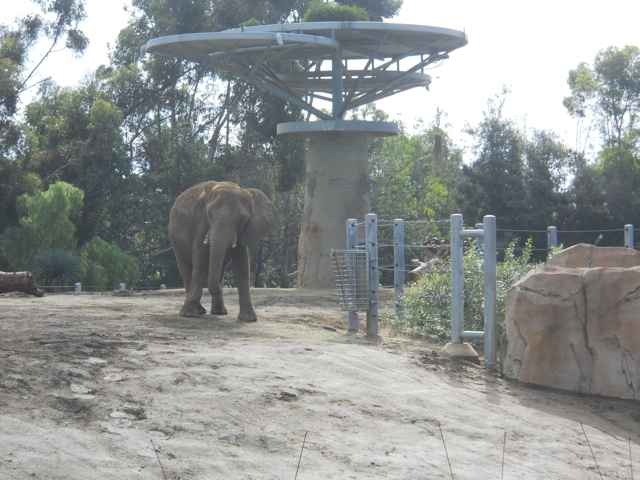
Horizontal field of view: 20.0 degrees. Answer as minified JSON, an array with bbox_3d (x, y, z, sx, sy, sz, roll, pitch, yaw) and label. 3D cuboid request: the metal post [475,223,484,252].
[{"bbox_3d":[3.132,0.627,35.494,0.175,1.900,0.175,0,0,0],"label":"metal post"}]

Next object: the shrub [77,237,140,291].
[{"bbox_3d":[-7.087,0.825,61.000,2.100,1.900,1.900,0,0,0],"label":"shrub"}]

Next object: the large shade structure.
[{"bbox_3d":[-0.488,-2.658,57.000,10.200,8.400,9.000,0,0,0],"label":"large shade structure"}]

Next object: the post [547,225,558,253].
[{"bbox_3d":[4.754,0.674,36.994,0.175,1.900,0.175,0,0,0],"label":"post"}]

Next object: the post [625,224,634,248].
[{"bbox_3d":[6.549,0.622,38.294,0.175,1.900,0.175,0,0,0],"label":"post"}]

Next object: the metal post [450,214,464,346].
[{"bbox_3d":[2.101,0.612,27.594,0.175,2.000,0.175,0,0,0],"label":"metal post"}]

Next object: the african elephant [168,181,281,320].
[{"bbox_3d":[-1.782,0.201,33.800,2.000,2.550,3.500,0,0,-12],"label":"african elephant"}]

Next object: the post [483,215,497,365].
[{"bbox_3d":[2.520,0.739,26.693,0.175,2.200,0.175,0,0,0],"label":"post"}]

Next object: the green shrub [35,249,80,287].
[{"bbox_3d":[-8.693,0.927,60.000,1.500,1.300,1.450,0,0,0],"label":"green shrub"}]

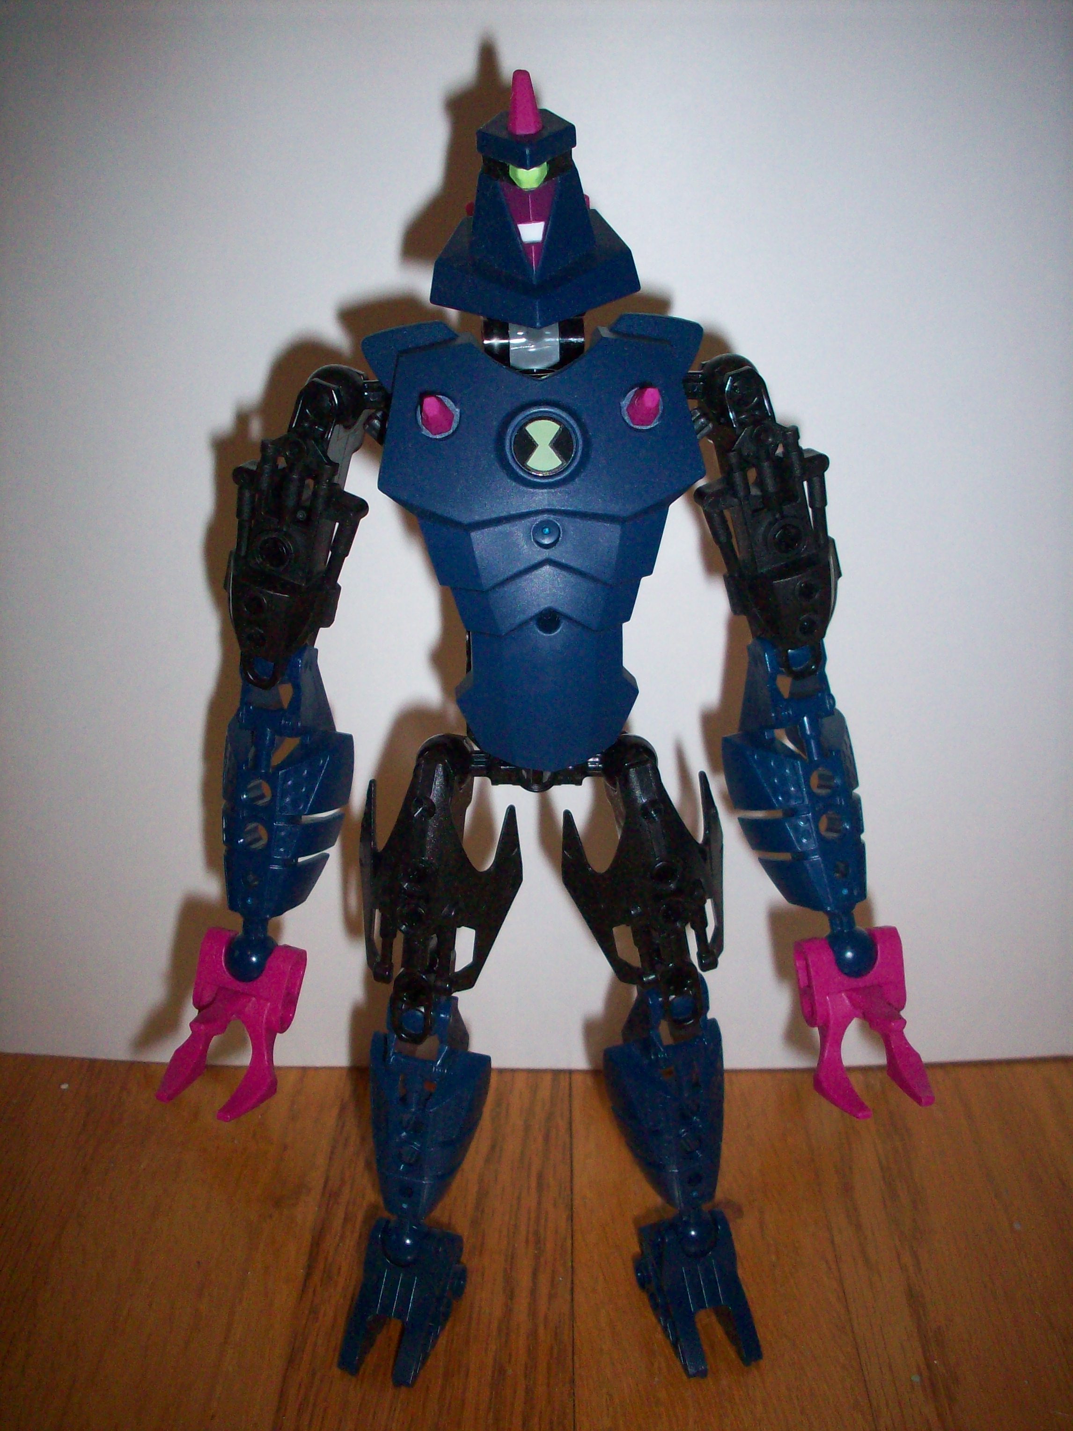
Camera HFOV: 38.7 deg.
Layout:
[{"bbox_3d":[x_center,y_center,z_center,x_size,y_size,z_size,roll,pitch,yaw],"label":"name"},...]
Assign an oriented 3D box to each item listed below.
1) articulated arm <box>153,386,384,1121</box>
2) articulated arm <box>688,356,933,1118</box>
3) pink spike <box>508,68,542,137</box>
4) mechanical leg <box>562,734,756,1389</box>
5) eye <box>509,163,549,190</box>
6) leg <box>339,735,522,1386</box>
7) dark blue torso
[{"bbox_3d":[-0.050,0.007,0.294,0.035,0.144,0.042,7,19,0],"label":"articulated arm"},{"bbox_3d":[0.052,0.006,0.294,0.036,0.144,0.042,-9,20,-3],"label":"articulated arm"},{"bbox_3d":[-0.002,-0.100,0.249,0.006,0.011,0.006,-5,19,-2],"label":"pink spike"},{"bbox_3d":[0.025,0.066,0.311,0.039,0.128,0.050,-3,19,-9],"label":"mechanical leg"},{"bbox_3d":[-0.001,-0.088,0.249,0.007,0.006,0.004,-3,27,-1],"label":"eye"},{"bbox_3d":[-0.021,0.067,0.311,0.038,0.128,0.050,2,19,7],"label":"leg"},{"bbox_3d":[0.001,-0.030,0.279,0.059,0.082,0.034,-1,19,-3],"label":"dark blue torso"}]

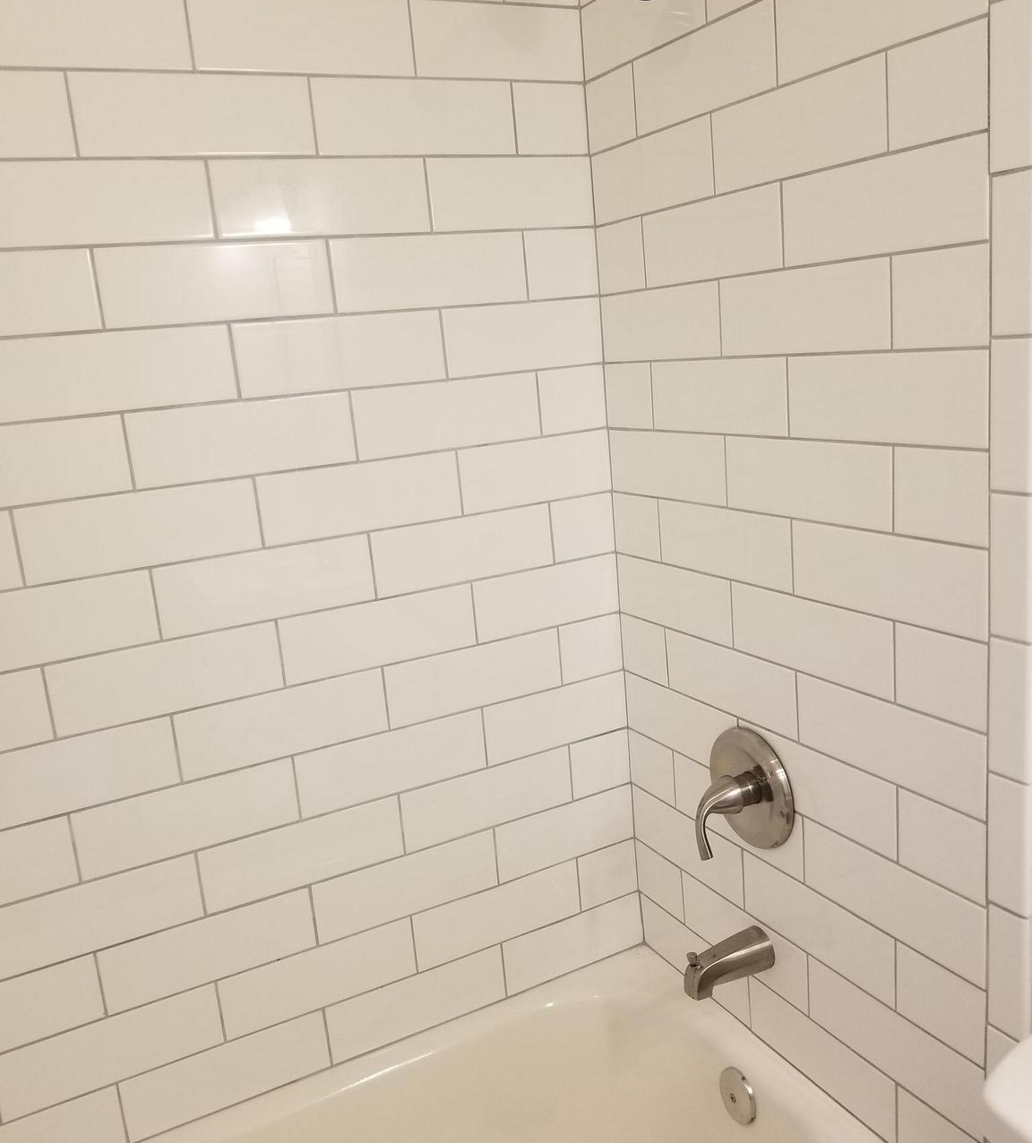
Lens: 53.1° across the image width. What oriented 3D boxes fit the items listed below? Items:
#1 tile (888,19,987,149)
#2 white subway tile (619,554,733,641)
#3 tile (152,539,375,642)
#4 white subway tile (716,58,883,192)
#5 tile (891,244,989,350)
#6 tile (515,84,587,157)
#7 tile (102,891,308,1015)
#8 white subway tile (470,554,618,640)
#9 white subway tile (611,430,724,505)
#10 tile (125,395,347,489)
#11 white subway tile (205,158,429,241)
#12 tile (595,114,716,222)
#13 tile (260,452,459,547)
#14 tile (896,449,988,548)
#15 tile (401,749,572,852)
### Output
[{"bbox_3d":[0.427,-0.491,1.037,0.009,0.102,0.122,-11,13,-26],"label":"tile"},{"bbox_3d":[0.247,0.040,1.621,0.010,0.102,0.293,-12,14,-26],"label":"white subway tile"},{"bbox_3d":[-0.357,0.018,1.470,0.305,0.101,0.009,-11,13,-25],"label":"tile"},{"bbox_3d":[0.329,-0.521,1.221,0.009,0.101,0.292,-11,14,-26],"label":"white subway tile"},{"bbox_3d":[0.446,-0.287,1.081,0.009,0.101,0.123,-11,14,-26],"label":"tile"},{"bbox_3d":[0.052,-0.679,1.554,0.123,0.101,0.009,-11,14,-26],"label":"tile"},{"bbox_3d":[-0.449,0.555,1.523,0.304,0.102,0.010,-11,14,-25],"label":"tile"},{"bbox_3d":[0.051,0.043,1.690,0.276,0.102,0.009,-11,13,-25],"label":"white subway tile"},{"bbox_3d":[0.229,-0.162,1.574,0.010,0.101,0.295,-11,14,-26],"label":"white subway tile"},{"bbox_3d":[-0.375,-0.185,1.434,0.304,0.102,0.009,-11,13,-25],"label":"tile"},{"bbox_3d":[-0.262,-0.513,1.426,0.306,0.101,0.009,-11,14,-25],"label":"white subway tile"},{"bbox_3d":[0.194,-0.569,1.482,0.010,0.101,0.295,-11,14,-26],"label":"tile"},{"bbox_3d":[-0.227,-0.110,1.516,0.305,0.101,0.009,-11,13,-25],"label":"tile"},{"bbox_3d":[0.460,-0.083,1.116,0.009,0.101,0.123,-11,14,-26],"label":"tile"},{"bbox_3d":[-0.047,0.373,1.695,0.304,0.102,0.009,-11,13,-25],"label":"tile"}]

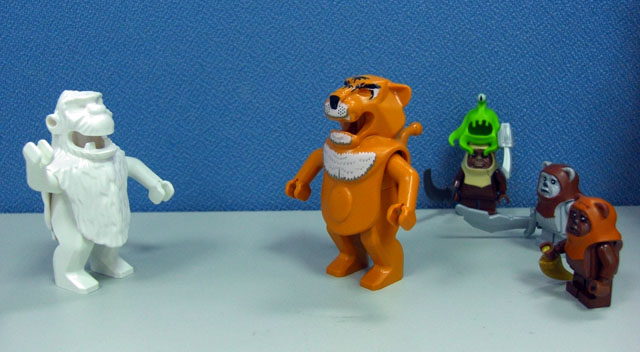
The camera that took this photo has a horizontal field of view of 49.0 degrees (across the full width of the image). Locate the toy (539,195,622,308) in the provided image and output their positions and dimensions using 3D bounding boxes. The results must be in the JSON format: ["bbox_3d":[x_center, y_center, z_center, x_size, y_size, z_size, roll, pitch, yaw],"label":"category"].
[{"bbox_3d":[0.090,0.025,0.237,0.021,0.036,0.026,-3,15,-12],"label":"toy"}]

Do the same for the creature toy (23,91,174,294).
[{"bbox_3d":[-0.080,0.004,0.251,0.033,0.070,0.059,8,17,30],"label":"creature toy"}]

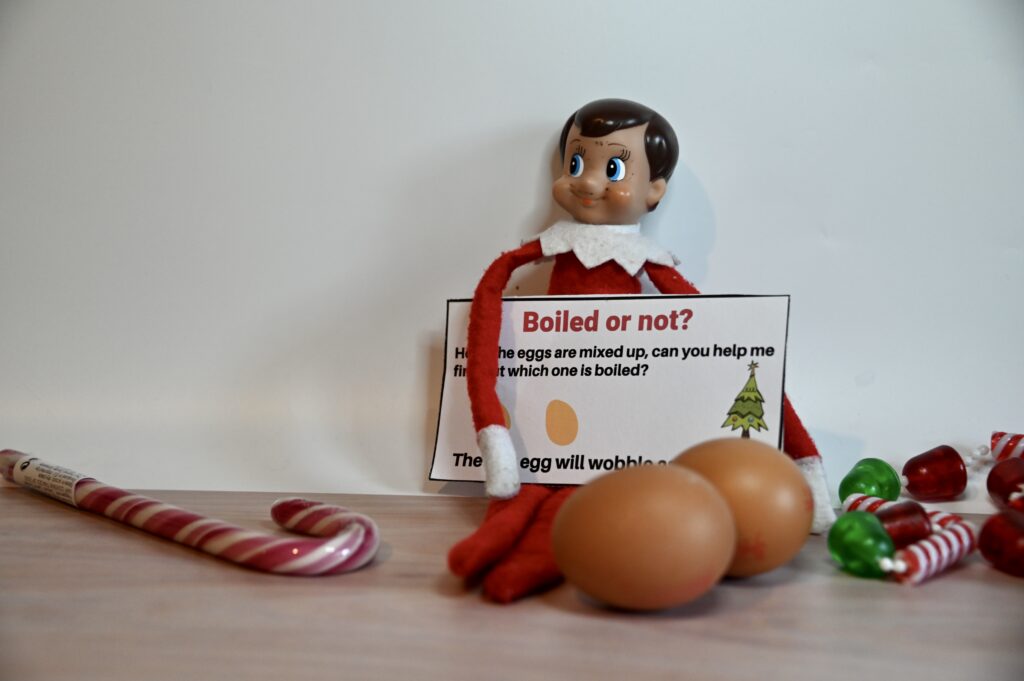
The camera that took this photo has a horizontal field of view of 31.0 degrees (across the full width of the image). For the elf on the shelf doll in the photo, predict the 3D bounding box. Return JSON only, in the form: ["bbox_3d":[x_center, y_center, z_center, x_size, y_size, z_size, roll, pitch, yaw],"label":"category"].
[{"bbox_3d":[0.049,-0.005,0.643,0.128,0.154,0.166,2,9,10],"label":"elf on the shelf doll"}]

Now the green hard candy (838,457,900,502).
[{"bbox_3d":[0.133,0.054,0.690,0.021,0.021,0.021,-17,17,-36],"label":"green hard candy"}]

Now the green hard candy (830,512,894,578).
[{"bbox_3d":[0.116,0.068,0.612,0.021,0.021,0.021,23,20,37],"label":"green hard candy"}]

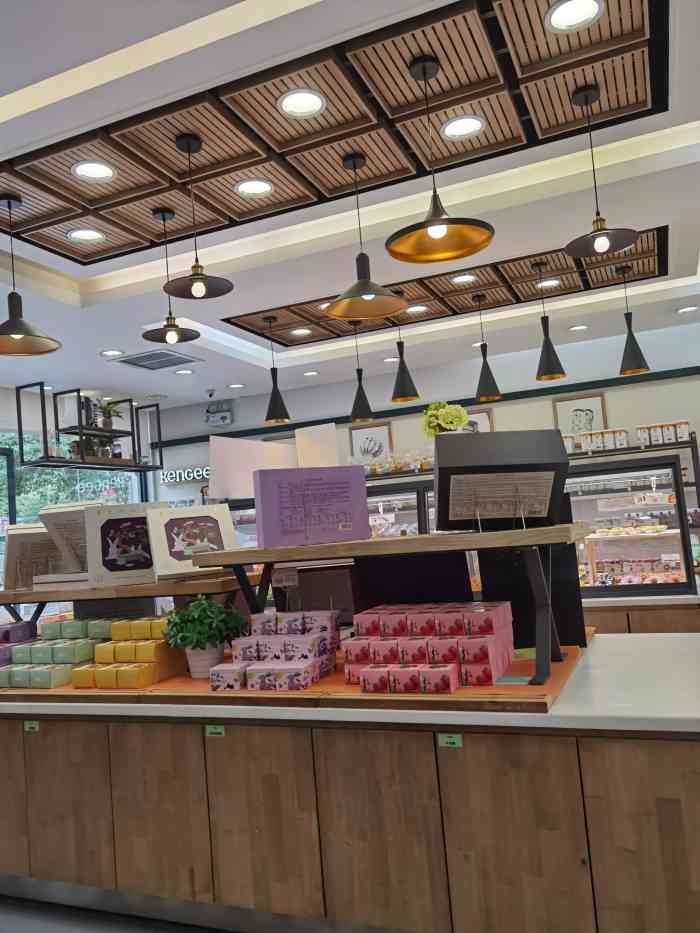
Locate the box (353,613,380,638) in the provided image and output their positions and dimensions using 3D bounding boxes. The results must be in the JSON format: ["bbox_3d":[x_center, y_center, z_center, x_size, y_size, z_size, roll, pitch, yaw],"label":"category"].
[{"bbox_3d":[0.093,0.676,3.116,0.118,0.085,0.115,-6,-5,22],"label":"box"}]

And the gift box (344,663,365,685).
[{"bbox_3d":[0.045,0.704,2.510,0.099,0.071,0.105,-7,-6,22],"label":"gift box"}]

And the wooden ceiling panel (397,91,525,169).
[{"bbox_3d":[0.485,-1.460,3.120,0.450,0.055,0.477,-7,-6,22],"label":"wooden ceiling panel"}]

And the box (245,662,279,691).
[{"bbox_3d":[-0.342,0.875,3.037,0.118,0.085,0.115,-6,-5,22],"label":"box"}]

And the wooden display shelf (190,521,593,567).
[{"bbox_3d":[0.175,0.289,2.655,1.302,0.052,0.630,-7,-6,22],"label":"wooden display shelf"}]

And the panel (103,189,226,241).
[{"bbox_3d":[-0.912,-1.259,3.627,0.447,0.050,0.447,-6,-5,22],"label":"panel"}]

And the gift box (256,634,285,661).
[{"bbox_3d":[-0.286,0.731,2.913,0.124,0.076,0.123,-6,-5,22],"label":"gift box"}]

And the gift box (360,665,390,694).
[{"bbox_3d":[0.106,0.748,2.571,0.107,0.077,0.110,-6,-5,22],"label":"gift box"}]

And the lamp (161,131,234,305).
[{"bbox_3d":[-0.616,-1.004,2.923,0.270,0.681,0.270,-4,-4,0],"label":"lamp"}]

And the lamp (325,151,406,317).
[{"bbox_3d":[0.045,-1.060,3.284,0.367,0.724,0.367,-4,-5,0],"label":"lamp"}]

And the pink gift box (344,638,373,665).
[{"bbox_3d":[0.052,0.686,2.726,0.106,0.077,0.110,-6,-5,22],"label":"pink gift box"}]

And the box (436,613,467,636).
[{"bbox_3d":[0.398,0.597,2.792,0.112,0.082,0.114,-7,-6,22],"label":"box"}]

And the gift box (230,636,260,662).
[{"bbox_3d":[-0.439,0.814,3.257,0.118,0.085,0.115,-6,-5,22],"label":"gift box"}]

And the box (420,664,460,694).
[{"bbox_3d":[0.283,0.664,2.285,0.099,0.071,0.105,-7,-6,22],"label":"box"}]

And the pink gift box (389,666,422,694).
[{"bbox_3d":[0.207,0.737,2.536,0.107,0.077,0.110,-6,-5,22],"label":"pink gift box"}]

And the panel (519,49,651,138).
[{"bbox_3d":[0.895,-1.405,2.735,0.425,0.040,0.420,-6,-5,22],"label":"panel"}]

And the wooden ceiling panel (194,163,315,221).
[{"bbox_3d":[-0.431,-1.254,3.293,0.425,0.040,0.420,-6,-5,22],"label":"wooden ceiling panel"}]

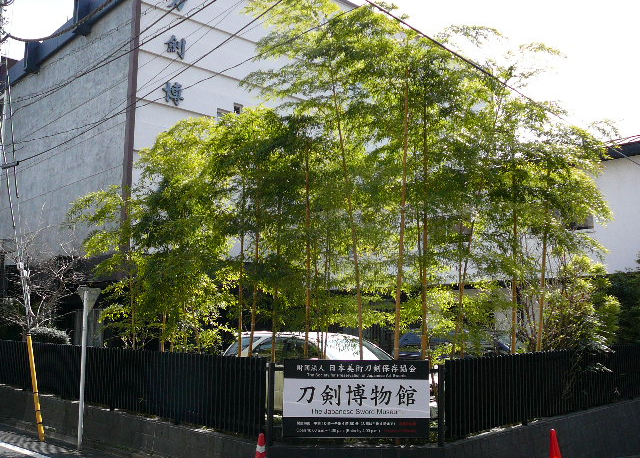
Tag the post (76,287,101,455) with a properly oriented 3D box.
[{"bbox_3d":[-4.030,2.374,11.093,0.090,2.770,0.500,-6,-10,40],"label":"post"}]

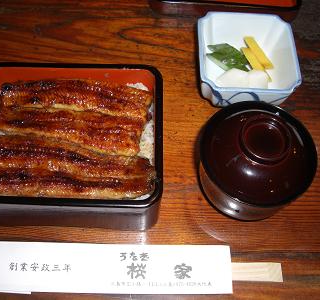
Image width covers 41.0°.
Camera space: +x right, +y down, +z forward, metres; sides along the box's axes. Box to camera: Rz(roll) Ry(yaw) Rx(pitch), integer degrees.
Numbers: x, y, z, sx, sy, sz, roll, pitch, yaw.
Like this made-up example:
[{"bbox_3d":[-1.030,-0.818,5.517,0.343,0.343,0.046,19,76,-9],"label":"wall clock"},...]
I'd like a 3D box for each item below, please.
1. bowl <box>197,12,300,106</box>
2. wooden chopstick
[{"bbox_3d":[0.084,-0.085,0.427,0.094,0.044,0.094,1,63,-1],"label":"bowl"},{"bbox_3d":[-0.006,0.099,0.350,0.215,0.006,0.015,1,63,-1],"label":"wooden chopstick"}]

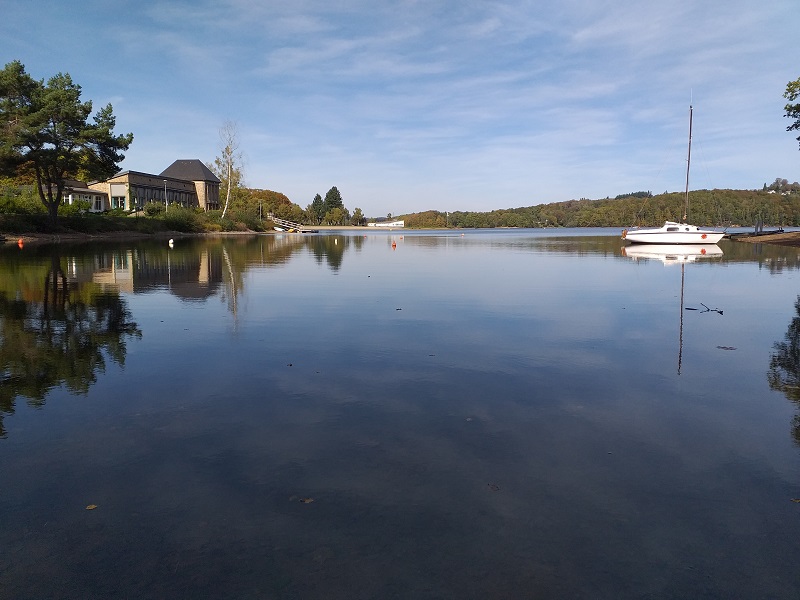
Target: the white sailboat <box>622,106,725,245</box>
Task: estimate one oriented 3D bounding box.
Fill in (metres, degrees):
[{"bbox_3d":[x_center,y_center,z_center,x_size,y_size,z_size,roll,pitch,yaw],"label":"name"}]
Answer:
[{"bbox_3d":[16.492,-7.299,37.483,5.750,8.200,2.100,2,7,18],"label":"white sailboat"}]

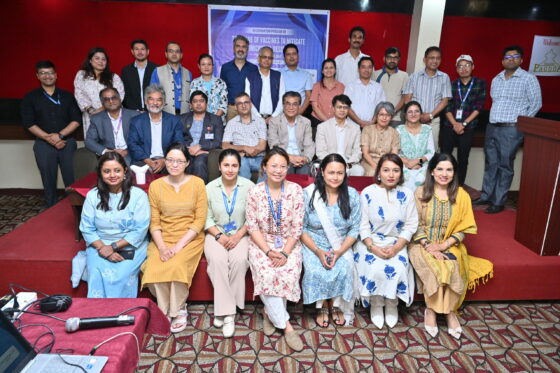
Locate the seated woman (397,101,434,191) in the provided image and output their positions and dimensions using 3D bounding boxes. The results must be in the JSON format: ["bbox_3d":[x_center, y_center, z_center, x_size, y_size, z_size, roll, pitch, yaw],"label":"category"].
[{"bbox_3d":[1.251,-0.225,3.548,0.430,1.139,0.720,5,17,12],"label":"seated woman"}]

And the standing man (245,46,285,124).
[{"bbox_3d":[-0.171,-0.660,4.063,0.460,1.623,0.310,1,17,-1],"label":"standing man"}]

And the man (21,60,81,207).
[{"bbox_3d":[-2.333,-0.397,3.935,0.550,1.770,0.330,-5,18,-19],"label":"man"}]

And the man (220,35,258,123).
[{"bbox_3d":[-0.438,-0.764,4.179,0.480,1.745,0.310,0,17,-3],"label":"man"}]

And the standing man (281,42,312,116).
[{"bbox_3d":[0.160,-0.581,3.939,0.470,1.710,0.310,0,16,0],"label":"standing man"}]

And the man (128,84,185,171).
[{"bbox_3d":[-1.157,-0.304,3.516,0.555,1.262,0.808,-2,15,-13],"label":"man"}]

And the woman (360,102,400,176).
[{"bbox_3d":[0.986,-0.238,3.692,0.454,1.151,0.727,2,14,3],"label":"woman"}]

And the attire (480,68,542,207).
[{"bbox_3d":[2.300,-0.476,3.916,0.560,1.440,0.360,7,17,24],"label":"attire"}]

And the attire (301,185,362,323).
[{"bbox_3d":[0.377,0.430,2.712,0.464,0.929,0.606,2,14,3],"label":"attire"}]

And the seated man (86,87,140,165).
[{"bbox_3d":[-1.575,-0.314,3.567,0.545,1.222,0.788,-3,15,-16],"label":"seated man"}]

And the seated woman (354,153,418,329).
[{"bbox_3d":[0.752,0.350,2.719,0.495,1.141,0.666,2,14,2],"label":"seated woman"}]

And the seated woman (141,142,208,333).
[{"bbox_3d":[-0.700,0.304,2.653,0.460,1.227,0.640,-1,17,-6],"label":"seated woman"}]

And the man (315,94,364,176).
[{"bbox_3d":[0.570,-0.286,3.712,0.525,1.212,0.788,2,14,1],"label":"man"}]

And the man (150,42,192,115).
[{"bbox_3d":[-1.119,-0.679,4.031,0.470,1.641,0.300,-1,17,-8],"label":"man"}]

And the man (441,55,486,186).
[{"bbox_3d":[1.930,-0.564,4.027,0.470,1.630,0.310,5,16,17],"label":"man"}]

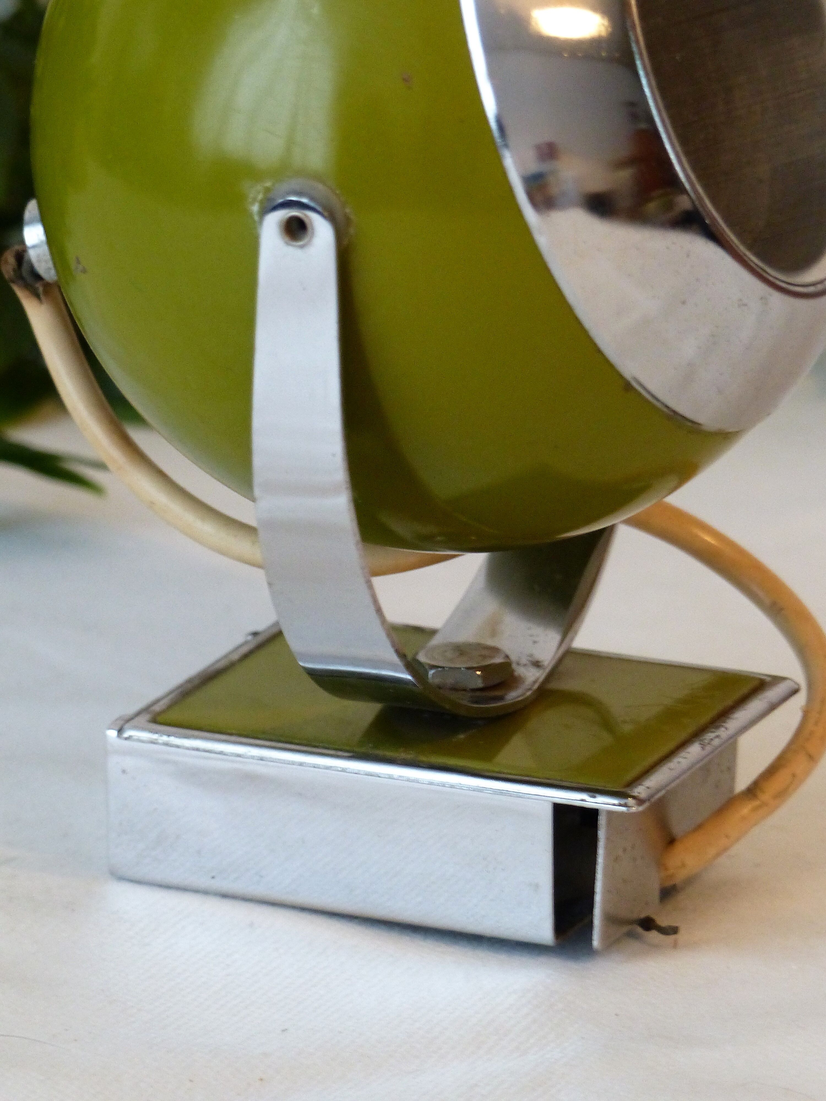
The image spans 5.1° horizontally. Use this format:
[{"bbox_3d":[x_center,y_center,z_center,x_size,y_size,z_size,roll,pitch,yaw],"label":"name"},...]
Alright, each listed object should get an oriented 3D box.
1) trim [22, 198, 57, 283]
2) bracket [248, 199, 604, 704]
[{"bbox_3d":[-0.049,-0.045,1.329,0.008,0.012,0.012,-15,9,28],"label":"trim"},{"bbox_3d":[0.009,-0.023,1.310,0.017,0.088,0.121,7,19,23],"label":"bracket"}]

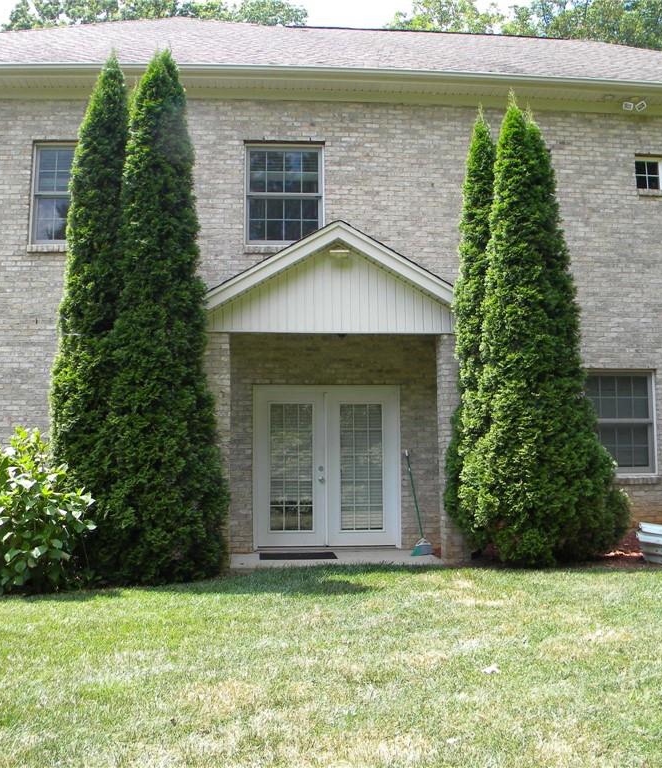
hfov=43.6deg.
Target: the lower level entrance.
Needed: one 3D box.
[{"bbox_3d":[-0.050,1.104,10.950,1.954,2.170,0.160,0,-6,-4],"label":"lower level entrance"}]

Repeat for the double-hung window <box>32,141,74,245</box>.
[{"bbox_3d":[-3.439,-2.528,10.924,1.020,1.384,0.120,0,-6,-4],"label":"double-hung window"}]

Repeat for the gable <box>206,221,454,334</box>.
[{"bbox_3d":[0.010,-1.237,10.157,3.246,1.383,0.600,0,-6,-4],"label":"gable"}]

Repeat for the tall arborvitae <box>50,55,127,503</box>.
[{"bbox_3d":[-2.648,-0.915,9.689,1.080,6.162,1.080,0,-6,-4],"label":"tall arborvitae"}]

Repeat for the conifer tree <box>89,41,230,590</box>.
[{"bbox_3d":[-1.852,-0.849,8.977,1.450,5.900,1.400,0,-6,-4],"label":"conifer tree"}]

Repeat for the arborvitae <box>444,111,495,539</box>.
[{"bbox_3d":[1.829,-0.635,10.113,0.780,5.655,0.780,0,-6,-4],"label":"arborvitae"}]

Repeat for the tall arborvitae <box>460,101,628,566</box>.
[{"bbox_3d":[2.506,-0.700,9.741,2.000,5.600,1.750,0,-6,-4],"label":"tall arborvitae"}]

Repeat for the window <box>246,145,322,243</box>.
[{"bbox_3d":[-0.630,-2.577,11.280,1.081,1.423,0.130,0,-6,-4],"label":"window"}]

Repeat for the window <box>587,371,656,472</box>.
[{"bbox_3d":[3.889,0.537,11.263,1.102,1.428,0.130,0,-6,-4],"label":"window"}]

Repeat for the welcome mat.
[{"bbox_3d":[-0.395,2.118,10.051,0.920,0.020,0.650,0,-6,-4],"label":"welcome mat"}]

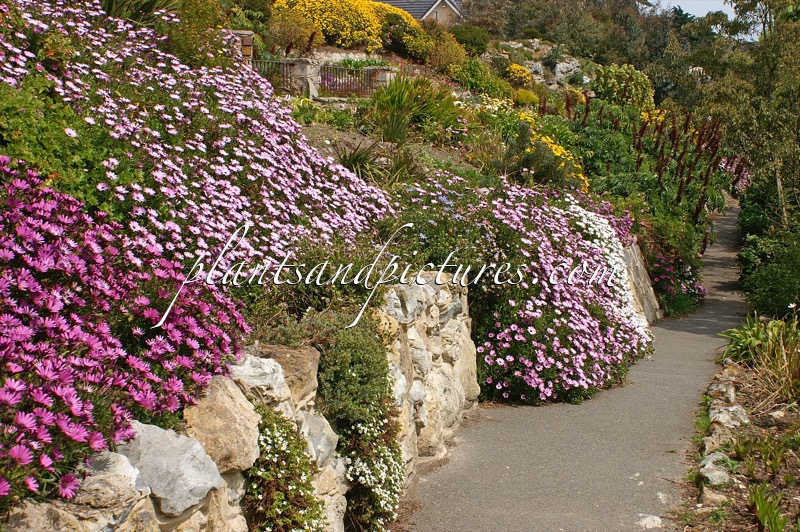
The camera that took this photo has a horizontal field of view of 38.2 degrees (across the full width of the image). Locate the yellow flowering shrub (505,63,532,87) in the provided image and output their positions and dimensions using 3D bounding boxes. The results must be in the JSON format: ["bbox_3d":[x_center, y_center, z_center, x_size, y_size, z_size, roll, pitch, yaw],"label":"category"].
[{"bbox_3d":[2.110,-3.370,20.500,0.500,0.440,0.480,0,3,0],"label":"yellow flowering shrub"}]

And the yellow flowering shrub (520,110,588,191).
[{"bbox_3d":[1.600,-1.180,11.900,0.720,0.800,0.750,0,3,0],"label":"yellow flowering shrub"}]

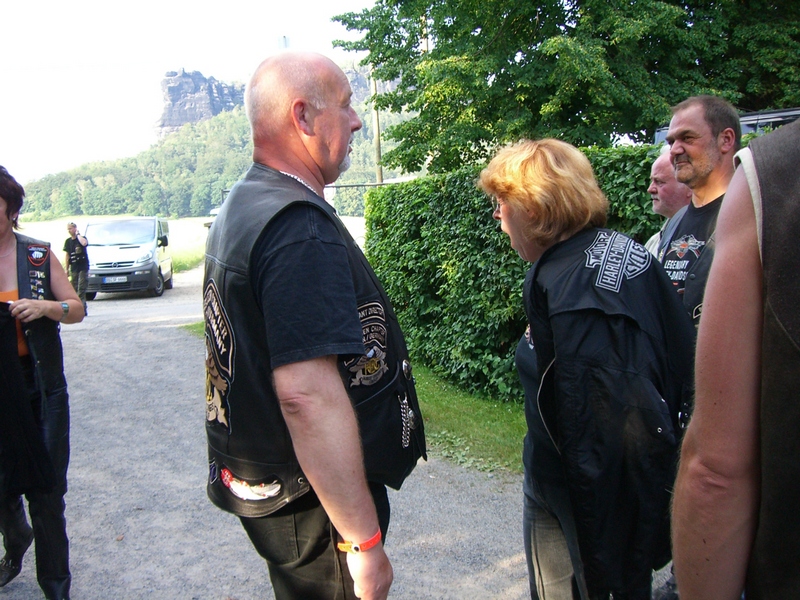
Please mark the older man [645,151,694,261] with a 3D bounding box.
[{"bbox_3d":[1.030,0.310,3.100,0.400,1.700,0.550,-5,6,-15],"label":"older man"}]

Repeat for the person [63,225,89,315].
[{"bbox_3d":[-6.060,-0.560,16.500,0.540,1.760,0.380,-3,6,6],"label":"person"}]

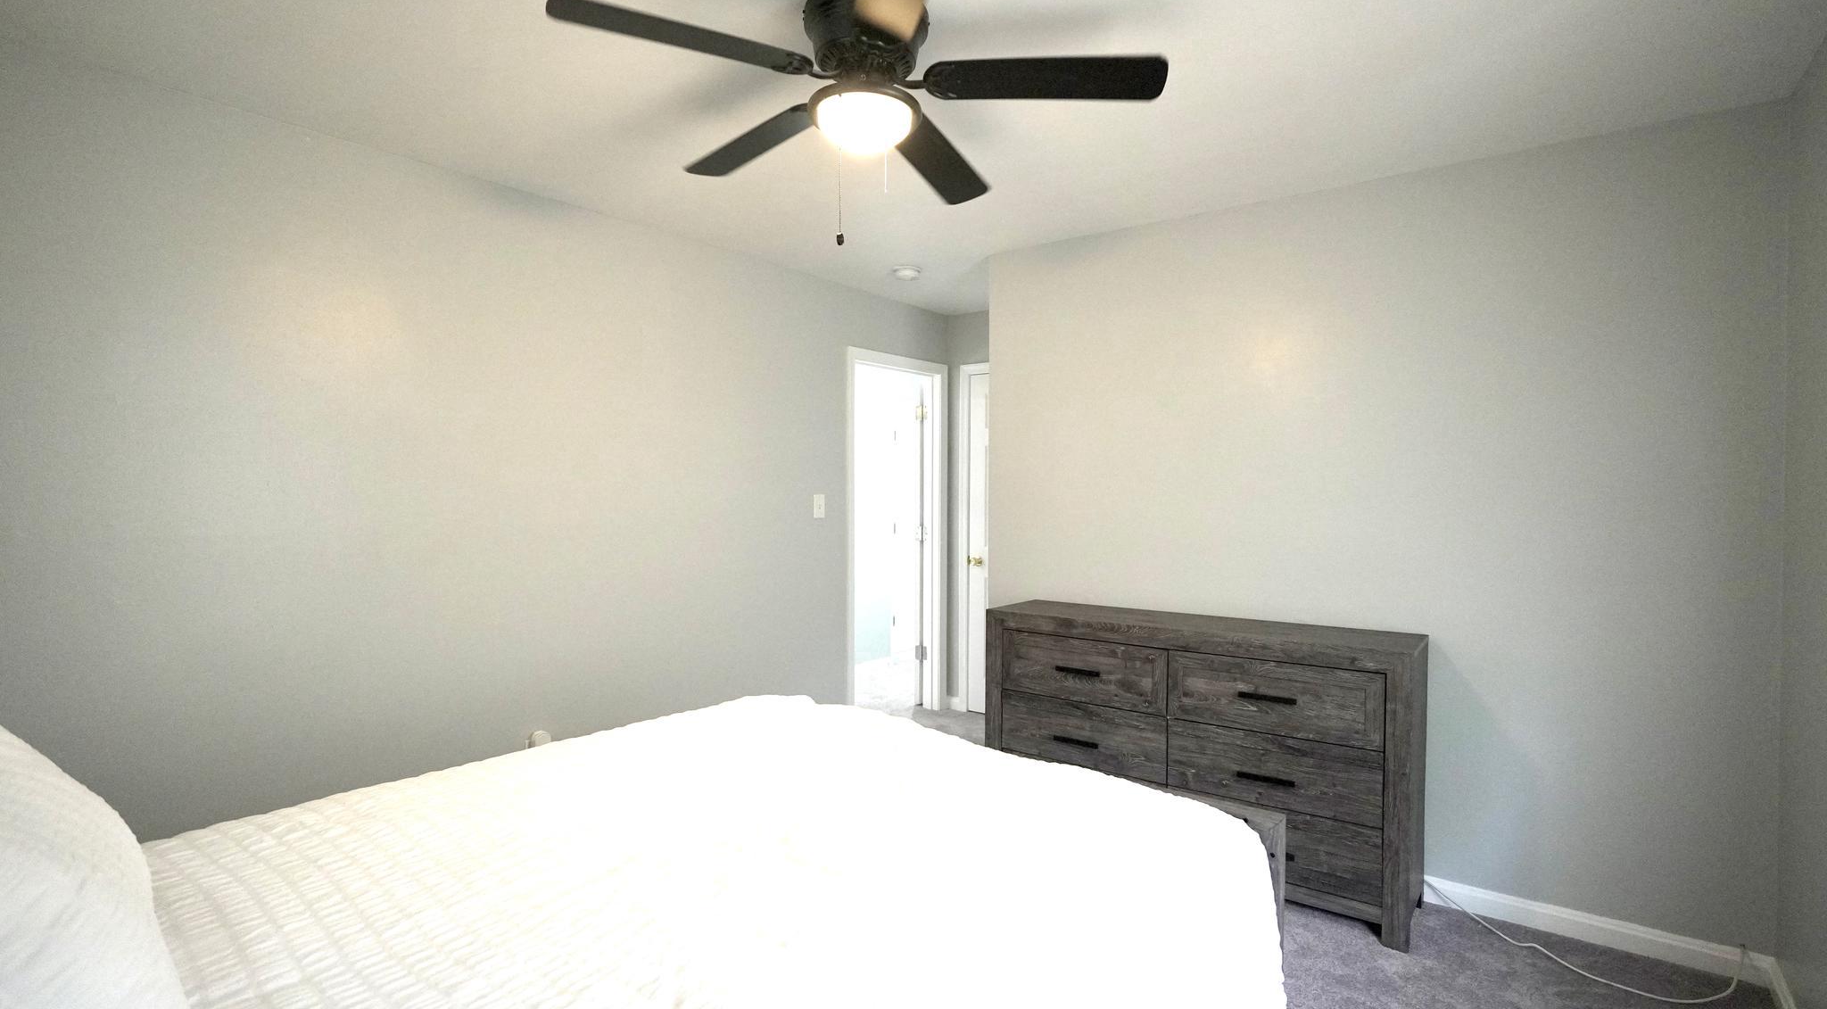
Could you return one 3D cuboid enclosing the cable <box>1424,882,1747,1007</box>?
[{"bbox_3d":[1.934,1.272,2.388,0.770,0.100,0.250,1,1,38],"label":"cable"}]

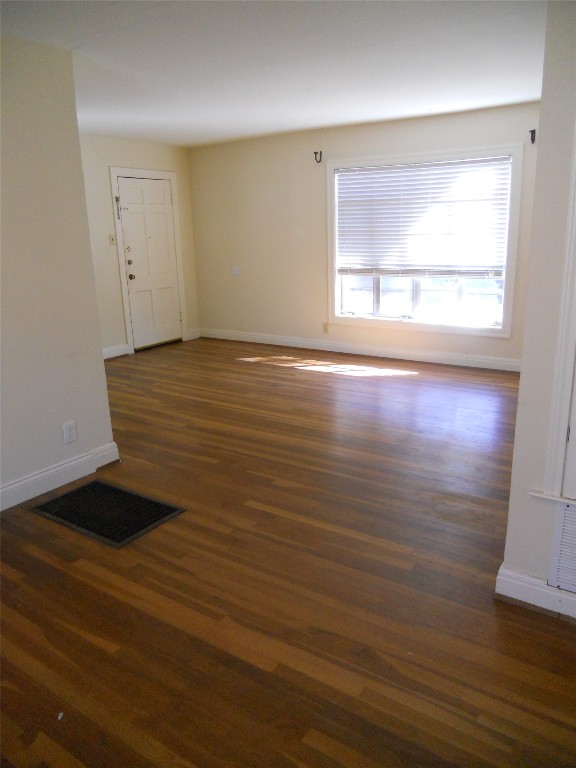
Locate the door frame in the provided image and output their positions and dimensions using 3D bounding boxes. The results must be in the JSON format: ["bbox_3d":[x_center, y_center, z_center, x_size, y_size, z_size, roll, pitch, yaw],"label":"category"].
[{"bbox_3d":[-1.693,-1.500,7.360,0.120,2.135,1.031,8,18,33],"label":"door frame"}]

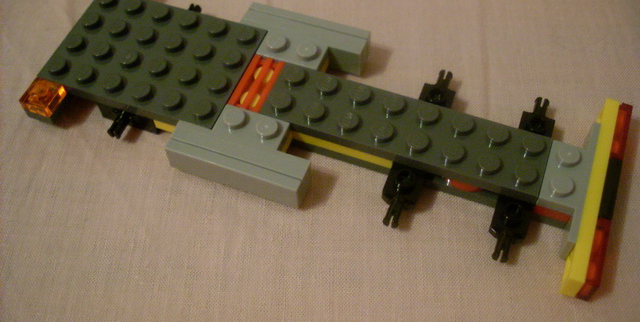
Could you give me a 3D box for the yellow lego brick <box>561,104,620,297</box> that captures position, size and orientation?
[{"bbox_3d":[0.058,0.007,0.151,0.003,0.008,0.048,17,60,14],"label":"yellow lego brick"}]

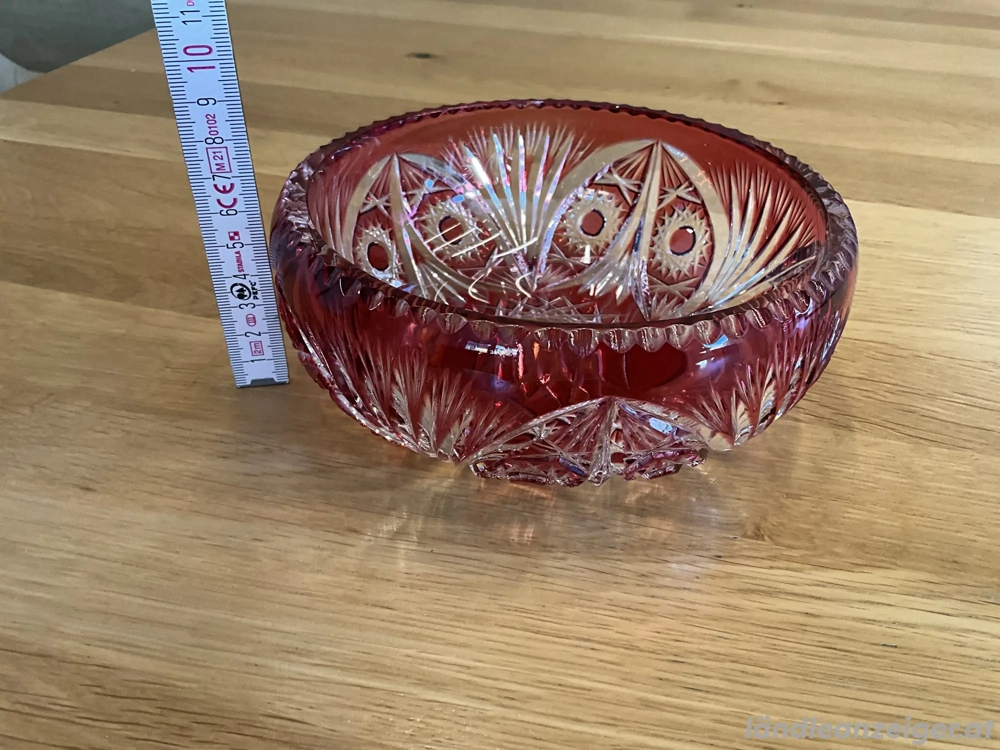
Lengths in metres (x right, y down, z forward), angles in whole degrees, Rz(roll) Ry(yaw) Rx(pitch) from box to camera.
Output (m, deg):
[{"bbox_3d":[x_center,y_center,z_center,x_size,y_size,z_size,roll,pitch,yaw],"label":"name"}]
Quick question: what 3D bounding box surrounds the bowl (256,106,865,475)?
[{"bbox_3d":[0.017,-0.025,0.249,0.159,0.066,0.159,1,37,0],"label":"bowl"}]

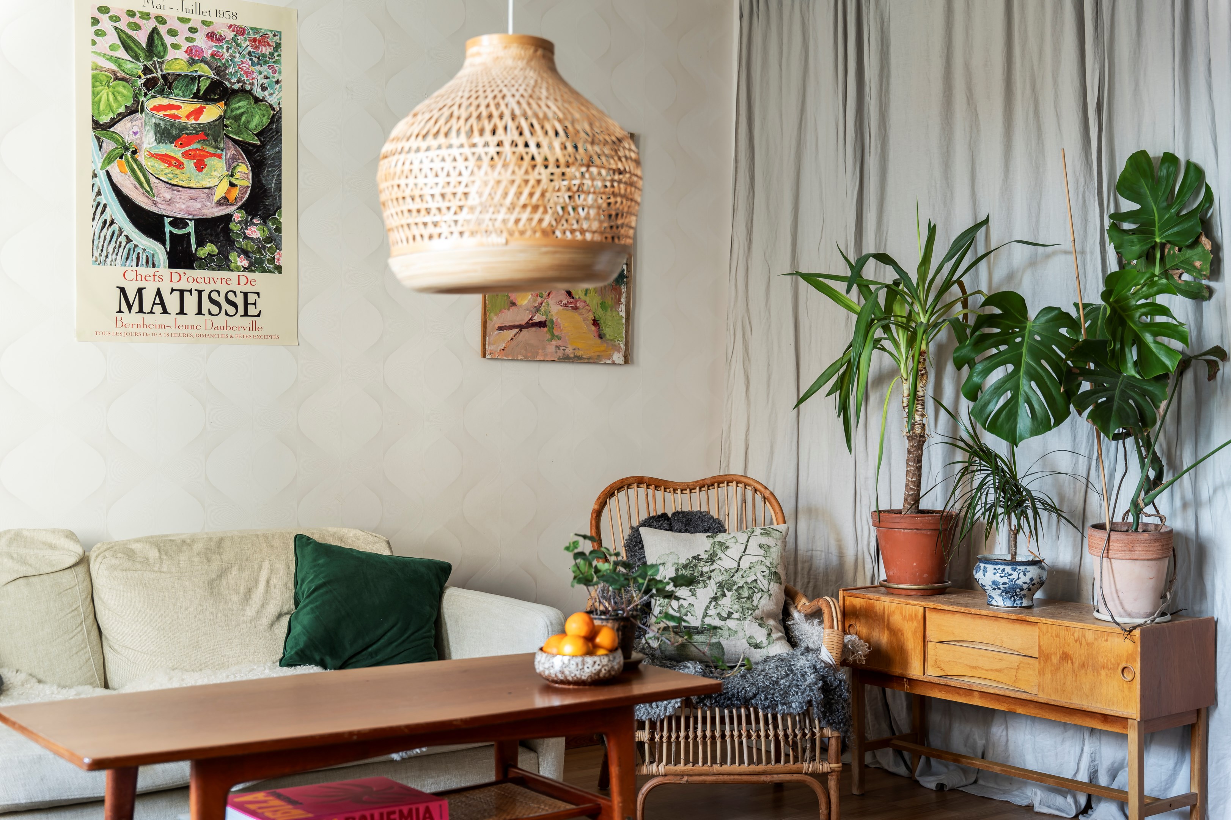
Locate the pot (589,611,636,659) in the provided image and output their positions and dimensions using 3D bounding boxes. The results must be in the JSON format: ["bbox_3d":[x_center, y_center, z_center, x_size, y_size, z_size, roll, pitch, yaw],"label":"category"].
[{"bbox_3d":[-0.006,0.503,3.421,0.116,0.103,0.116,0,-1,0],"label":"pot"}]

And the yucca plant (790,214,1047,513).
[{"bbox_3d":[0.856,-0.134,4.339,0.600,0.847,0.710,0,-1,-35],"label":"yucca plant"}]

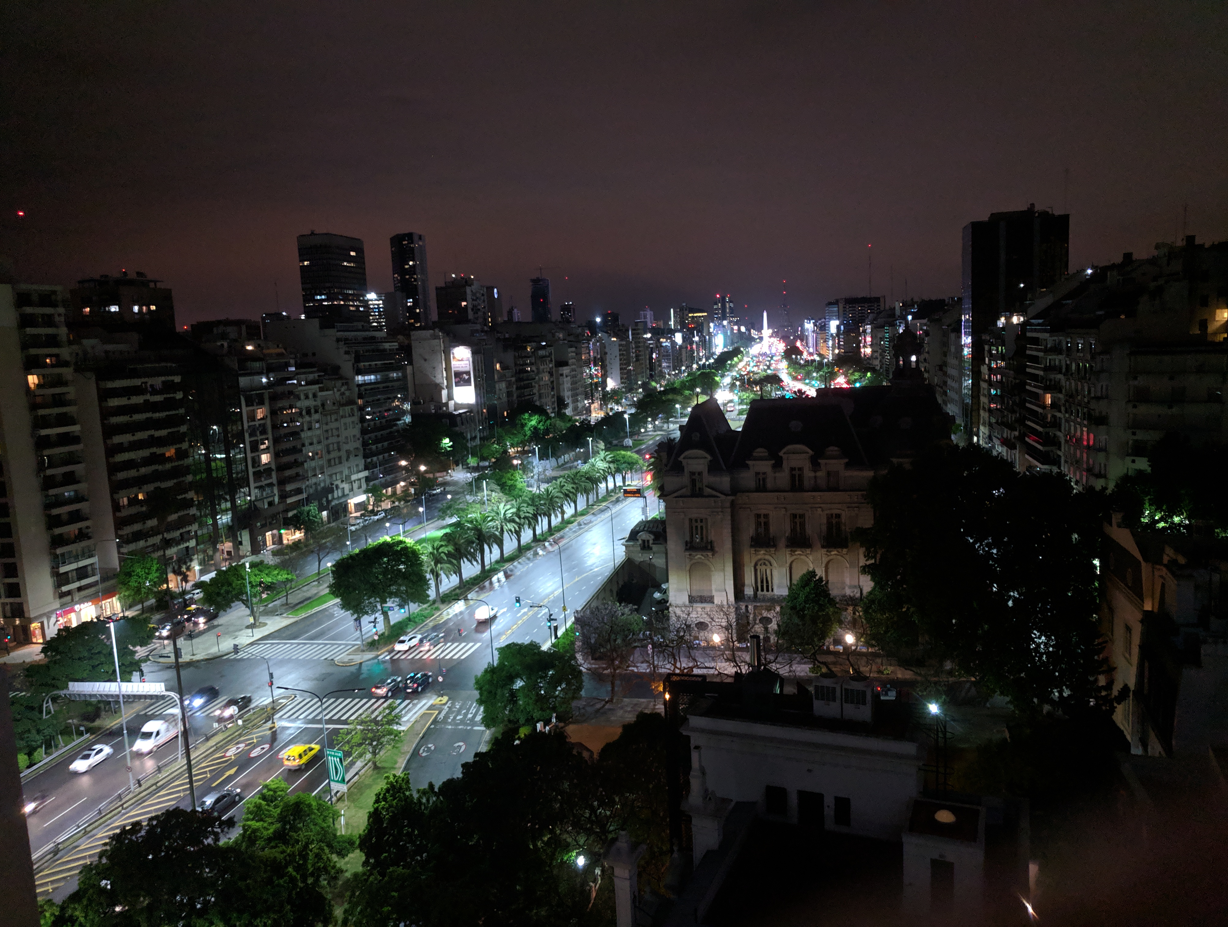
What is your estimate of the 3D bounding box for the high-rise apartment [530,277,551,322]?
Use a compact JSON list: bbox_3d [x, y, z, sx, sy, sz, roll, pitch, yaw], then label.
[{"bbox_3d":[-83.384,-166.868,1104.561,20.000,104.600,18.000,-1,8,14],"label":"high-rise apartment"}]

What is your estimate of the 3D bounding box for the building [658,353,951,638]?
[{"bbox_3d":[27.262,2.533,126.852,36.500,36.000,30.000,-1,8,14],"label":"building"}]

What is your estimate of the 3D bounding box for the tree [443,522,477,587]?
[{"bbox_3d":[-25.216,15.046,151.555,6.000,10.240,6.000,-1,8,14],"label":"tree"}]

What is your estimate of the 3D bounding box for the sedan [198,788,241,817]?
[{"bbox_3d":[-33.579,28.657,79.031,1.780,1.460,4.300,-1,8,13],"label":"sedan"}]

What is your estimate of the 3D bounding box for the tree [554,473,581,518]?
[{"bbox_3d":[-8.706,6.733,200.517,5.800,9.850,5.800,-1,8,16],"label":"tree"}]

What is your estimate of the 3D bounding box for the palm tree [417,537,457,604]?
[{"bbox_3d":[-26.387,15.872,137.896,5.900,9.860,5.900,-1,8,16],"label":"palm tree"}]

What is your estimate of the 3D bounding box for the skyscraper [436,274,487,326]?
[{"bbox_3d":[-77.732,-61.906,490.026,18.000,67.280,27.000,-1,8,14],"label":"skyscraper"}]

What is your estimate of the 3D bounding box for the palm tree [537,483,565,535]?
[{"bbox_3d":[-13.279,9.300,190.337,6.000,9.910,6.000,-1,8,14],"label":"palm tree"}]

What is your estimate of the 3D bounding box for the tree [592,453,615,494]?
[{"bbox_3d":[-1.903,2.602,226.750,5.600,10.510,5.600,-1,8,16],"label":"tree"}]

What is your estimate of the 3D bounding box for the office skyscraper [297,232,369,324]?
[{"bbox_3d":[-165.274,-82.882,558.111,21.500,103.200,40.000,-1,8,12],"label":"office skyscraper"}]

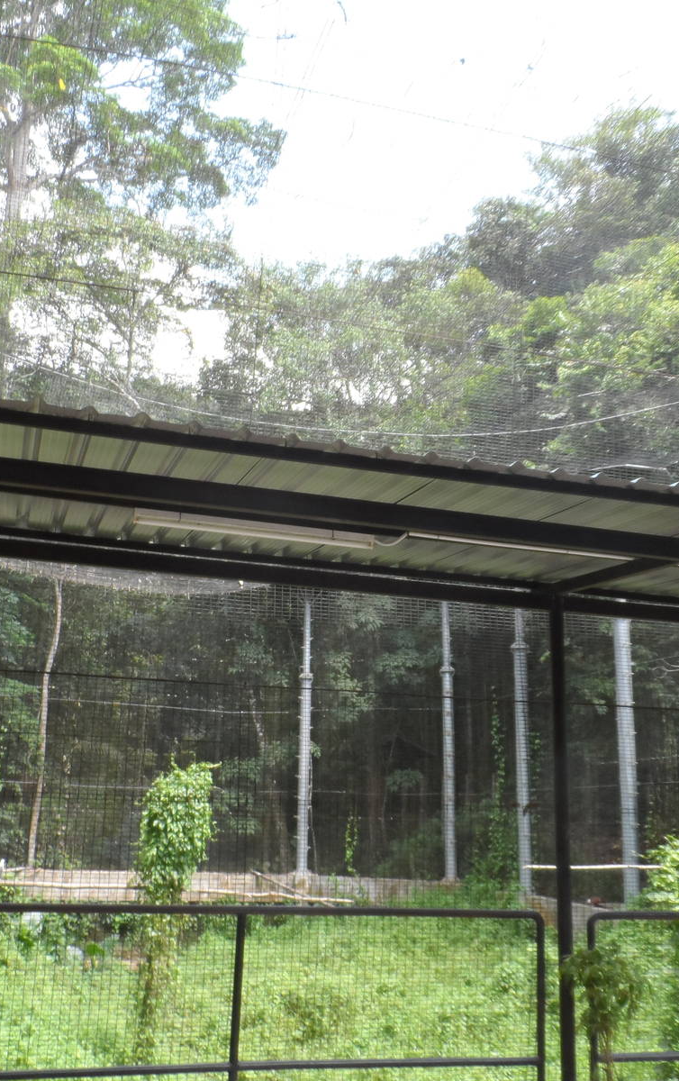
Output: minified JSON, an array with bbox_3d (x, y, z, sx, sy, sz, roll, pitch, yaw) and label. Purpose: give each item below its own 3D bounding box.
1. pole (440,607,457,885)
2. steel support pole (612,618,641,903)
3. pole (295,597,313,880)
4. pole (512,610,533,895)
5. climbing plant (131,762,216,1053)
[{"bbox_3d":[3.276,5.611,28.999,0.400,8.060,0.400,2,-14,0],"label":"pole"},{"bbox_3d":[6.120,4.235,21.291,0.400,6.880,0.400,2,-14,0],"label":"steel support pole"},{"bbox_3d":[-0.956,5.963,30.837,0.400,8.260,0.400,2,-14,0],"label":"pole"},{"bbox_3d":[4.515,4.825,24.302,0.400,7.280,0.400,2,-14,0],"label":"pole"},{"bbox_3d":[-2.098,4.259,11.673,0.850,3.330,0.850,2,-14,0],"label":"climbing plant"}]

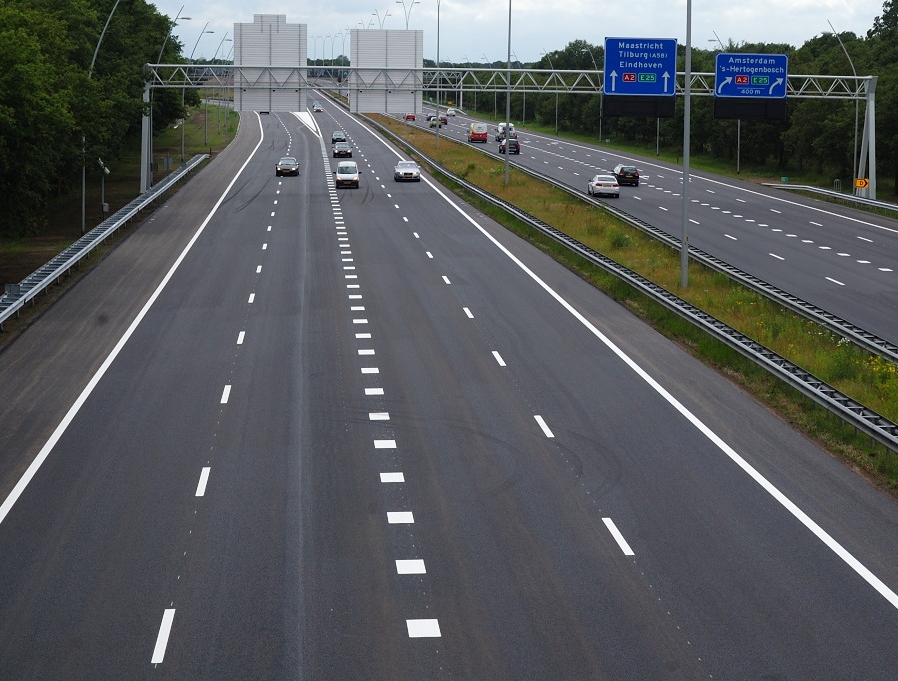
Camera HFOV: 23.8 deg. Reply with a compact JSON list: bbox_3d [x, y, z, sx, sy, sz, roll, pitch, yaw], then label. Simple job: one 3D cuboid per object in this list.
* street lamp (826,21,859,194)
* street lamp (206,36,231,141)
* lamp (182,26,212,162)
[{"bbox_3d":[29.741,-17.664,162.324,2.980,13.390,0.380,0,7,-3],"label":"street lamp"},{"bbox_3d":[-27.455,-29.870,253.575,3.120,13.290,0.380,0,7,-4],"label":"street lamp"},{"bbox_3d":[-24.072,-23.752,204.476,3.120,13.320,0.380,0,7,-4],"label":"lamp"}]

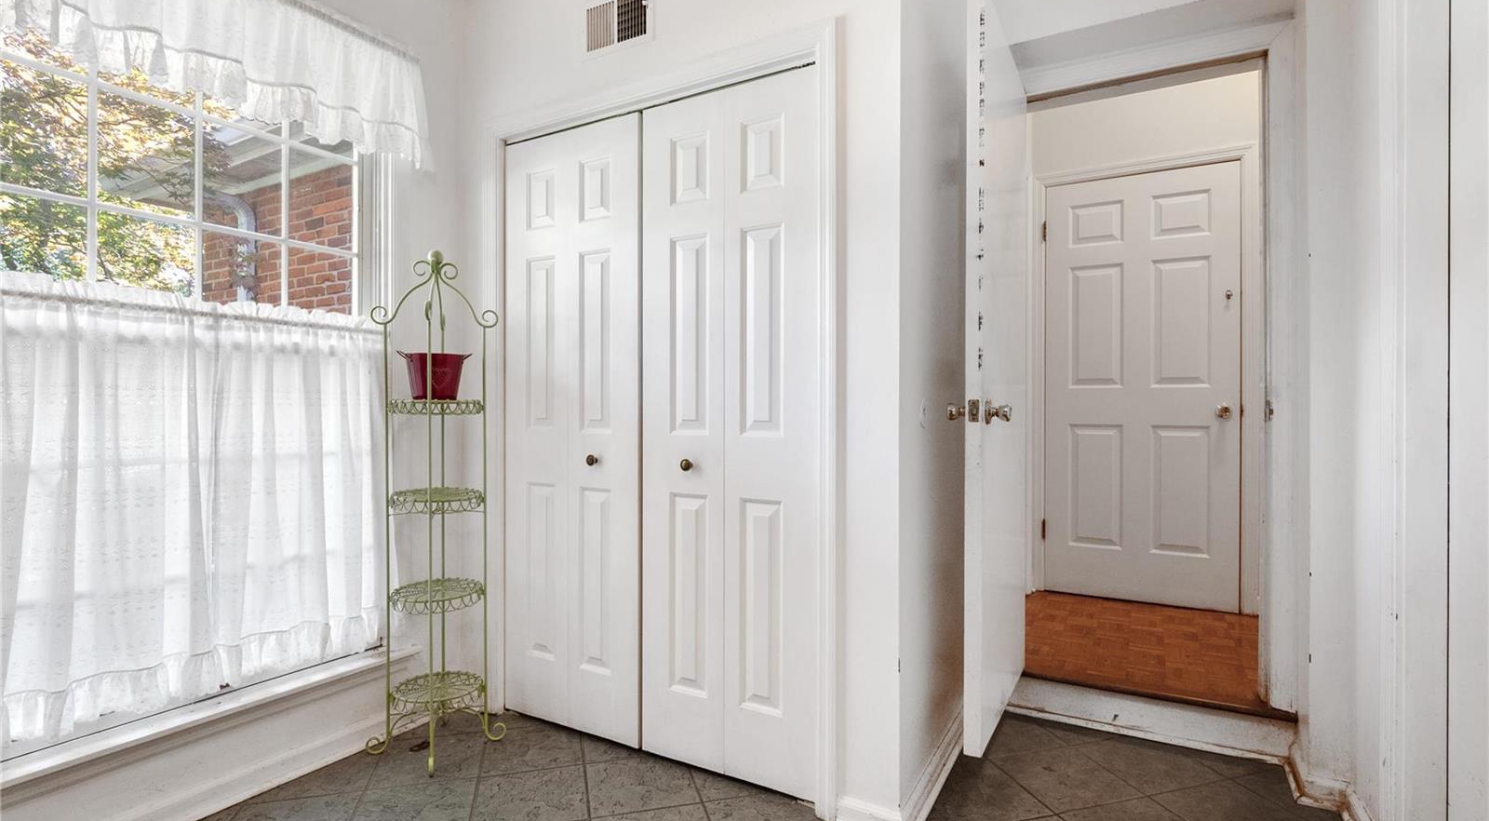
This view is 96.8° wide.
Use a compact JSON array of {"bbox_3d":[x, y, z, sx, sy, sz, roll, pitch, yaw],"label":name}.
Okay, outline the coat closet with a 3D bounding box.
[{"bbox_3d":[-0.314,0.060,2.091,1.200,2.012,0.040,0,0,28],"label":"coat closet"}]

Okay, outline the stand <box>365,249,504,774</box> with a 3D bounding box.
[{"bbox_3d":[-0.984,0.284,2.118,0.310,1.591,0.310,0,0,28],"label":"stand"}]

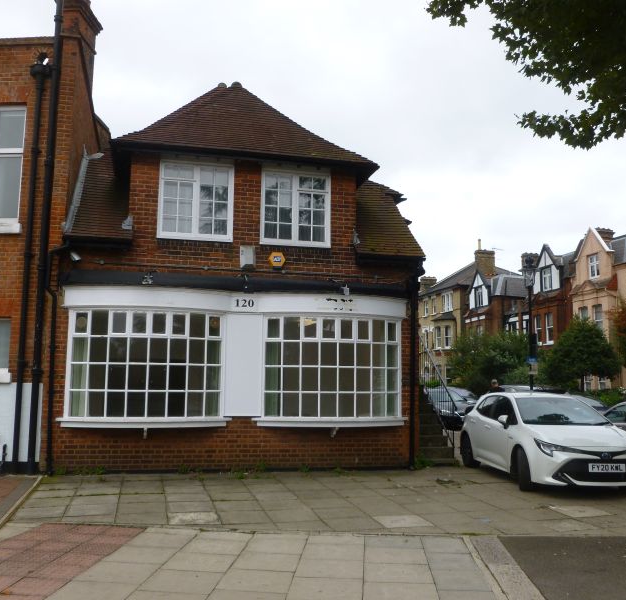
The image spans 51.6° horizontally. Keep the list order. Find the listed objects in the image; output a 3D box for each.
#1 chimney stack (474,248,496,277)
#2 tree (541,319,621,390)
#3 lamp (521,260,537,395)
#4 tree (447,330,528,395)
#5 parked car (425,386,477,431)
[{"bbox_3d":[16.432,-3.593,62.000,1.800,2.700,1.100,2,-7,-7],"label":"chimney stack"},{"bbox_3d":[14.602,3.686,35.322,4.100,5.370,4.000,2,-7,-7],"label":"tree"},{"bbox_3d":[6.061,1.380,18.117,0.420,5.280,0.420,2,-7,-7],"label":"lamp"},{"bbox_3d":[12.565,4.925,46.330,5.400,5.500,5.000,2,-7,-7],"label":"tree"},{"bbox_3d":[4.310,3.724,22.087,1.790,1.450,4.300,2,-7,-11],"label":"parked car"}]

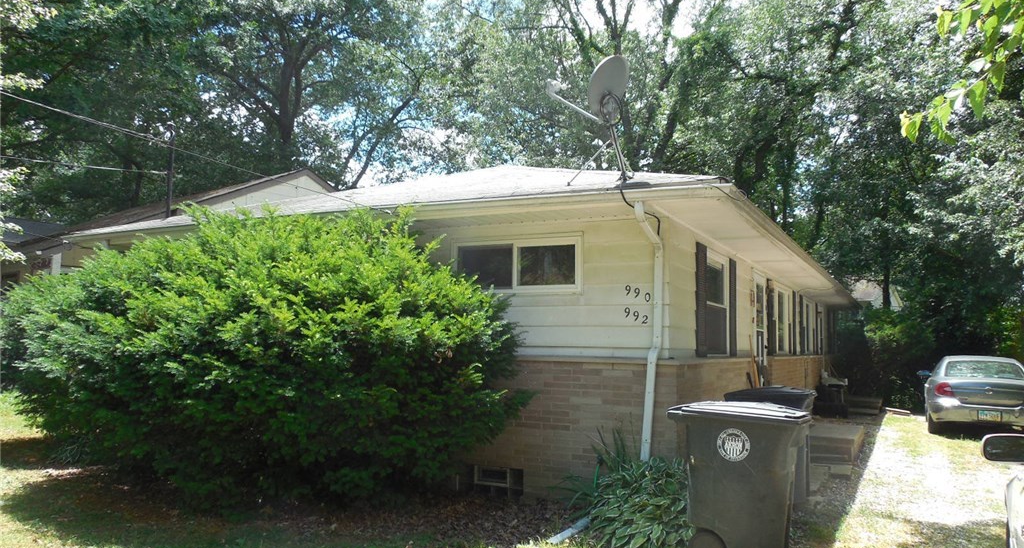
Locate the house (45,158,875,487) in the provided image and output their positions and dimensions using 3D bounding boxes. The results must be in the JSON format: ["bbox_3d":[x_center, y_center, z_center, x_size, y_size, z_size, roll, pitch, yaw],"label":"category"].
[{"bbox_3d":[1.679,0.749,15.109,8.920,4.370,16.200,-2,-6,28],"label":"house"}]

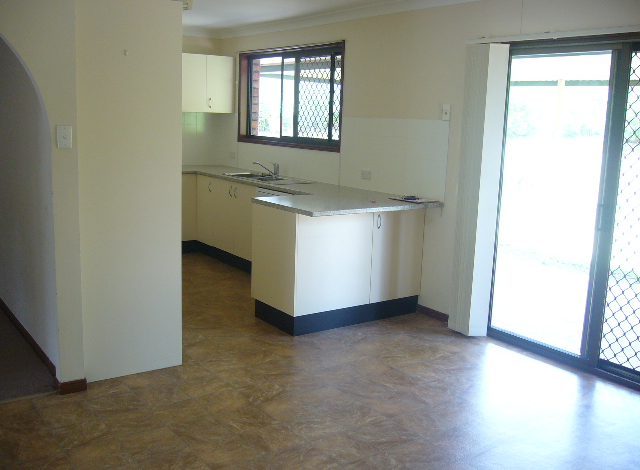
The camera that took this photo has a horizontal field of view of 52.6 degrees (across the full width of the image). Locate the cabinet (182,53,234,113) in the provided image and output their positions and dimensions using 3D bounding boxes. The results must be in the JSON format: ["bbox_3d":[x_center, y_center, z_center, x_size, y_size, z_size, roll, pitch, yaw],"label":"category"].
[{"bbox_3d":[-1.345,-1.677,7.184,0.720,0.615,0.300,-6,13,-36],"label":"cabinet"}]

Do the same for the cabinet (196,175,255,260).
[{"bbox_3d":[-0.726,-0.220,6.629,0.598,0.725,1.210,-6,13,-36],"label":"cabinet"}]

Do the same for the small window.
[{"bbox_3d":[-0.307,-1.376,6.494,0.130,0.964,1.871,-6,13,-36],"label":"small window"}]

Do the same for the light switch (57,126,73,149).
[{"bbox_3d":[-1.295,-0.499,3.286,0.072,0.115,0.014,-6,13,-36],"label":"light switch"}]

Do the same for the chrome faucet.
[{"bbox_3d":[-0.516,-0.620,6.227,0.280,0.160,0.060,-6,13,-36],"label":"chrome faucet"}]

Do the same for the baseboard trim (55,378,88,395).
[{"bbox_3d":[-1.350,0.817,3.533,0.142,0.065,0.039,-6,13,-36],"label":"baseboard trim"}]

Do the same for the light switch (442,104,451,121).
[{"bbox_3d":[0.923,-0.901,4.752,0.014,0.115,0.072,-6,13,-36],"label":"light switch"}]

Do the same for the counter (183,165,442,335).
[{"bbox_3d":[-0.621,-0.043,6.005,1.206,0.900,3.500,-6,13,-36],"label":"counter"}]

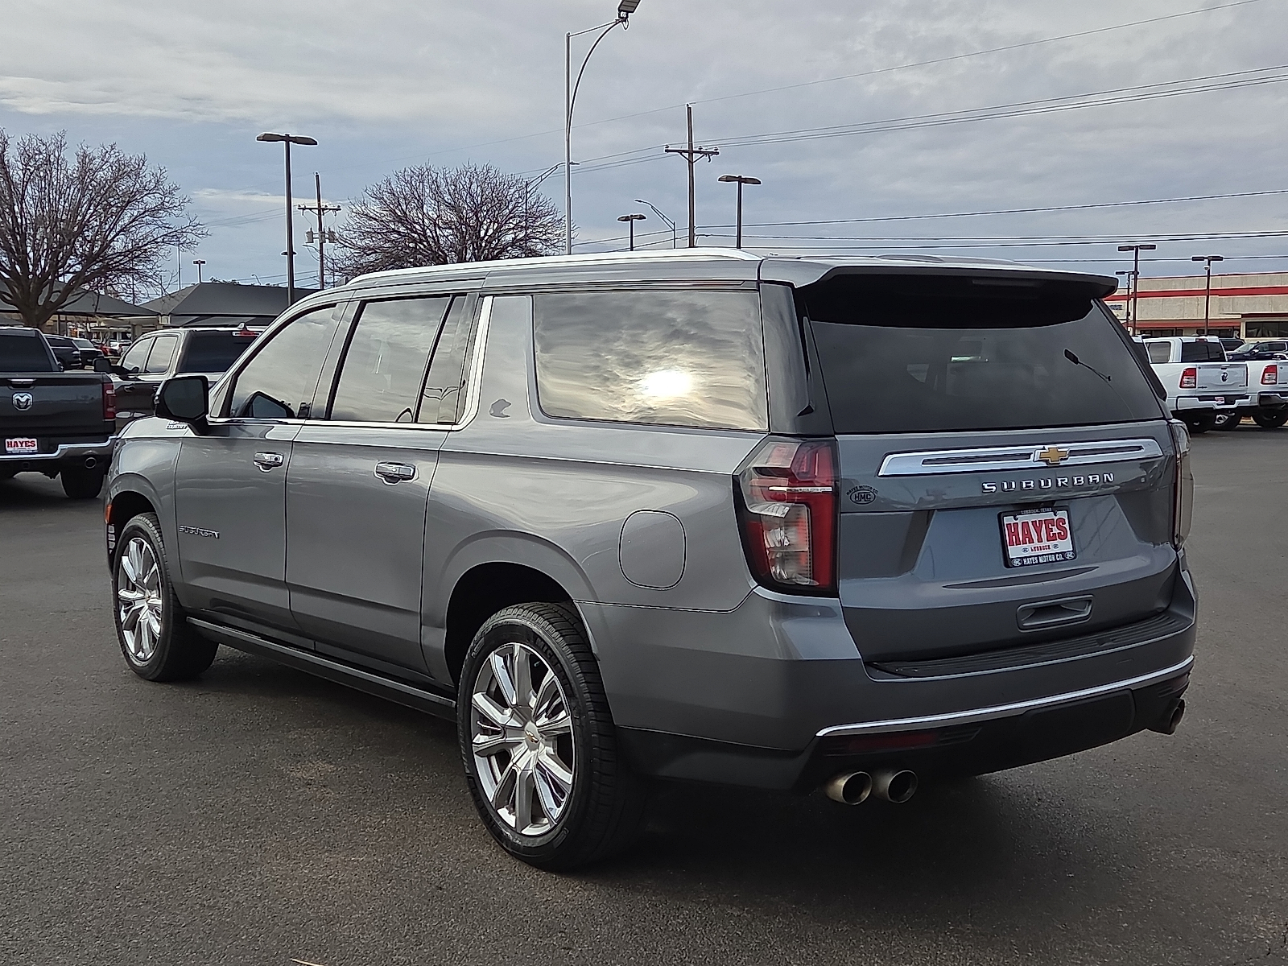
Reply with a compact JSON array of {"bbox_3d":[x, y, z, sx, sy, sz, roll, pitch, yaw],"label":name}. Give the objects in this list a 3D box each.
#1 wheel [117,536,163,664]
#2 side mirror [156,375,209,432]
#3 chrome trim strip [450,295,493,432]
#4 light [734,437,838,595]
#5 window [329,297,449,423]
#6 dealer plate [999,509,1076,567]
[{"bbox_3d":[-2.402,0.579,7.367,0.220,0.610,0.610,-4,6,-38],"label":"wheel"},{"bbox_3d":[-1.989,-0.342,6.401,0.250,0.250,0.170,-4,6,-38],"label":"side mirror"},{"bbox_3d":[-0.554,-0.397,4.909,0.040,0.460,0.130,17,-6,-38],"label":"chrome trim strip"},{"bbox_3d":[0.364,0.082,3.790,0.235,0.425,0.200,-4,6,-38],"label":"light"},{"bbox_3d":[-0.930,-0.449,5.401,0.050,0.470,0.710,15,-5,-38],"label":"window"},{"bbox_3d":[1.122,0.152,4.214,0.315,0.160,0.020,-4,-4,-38],"label":"dealer plate"}]

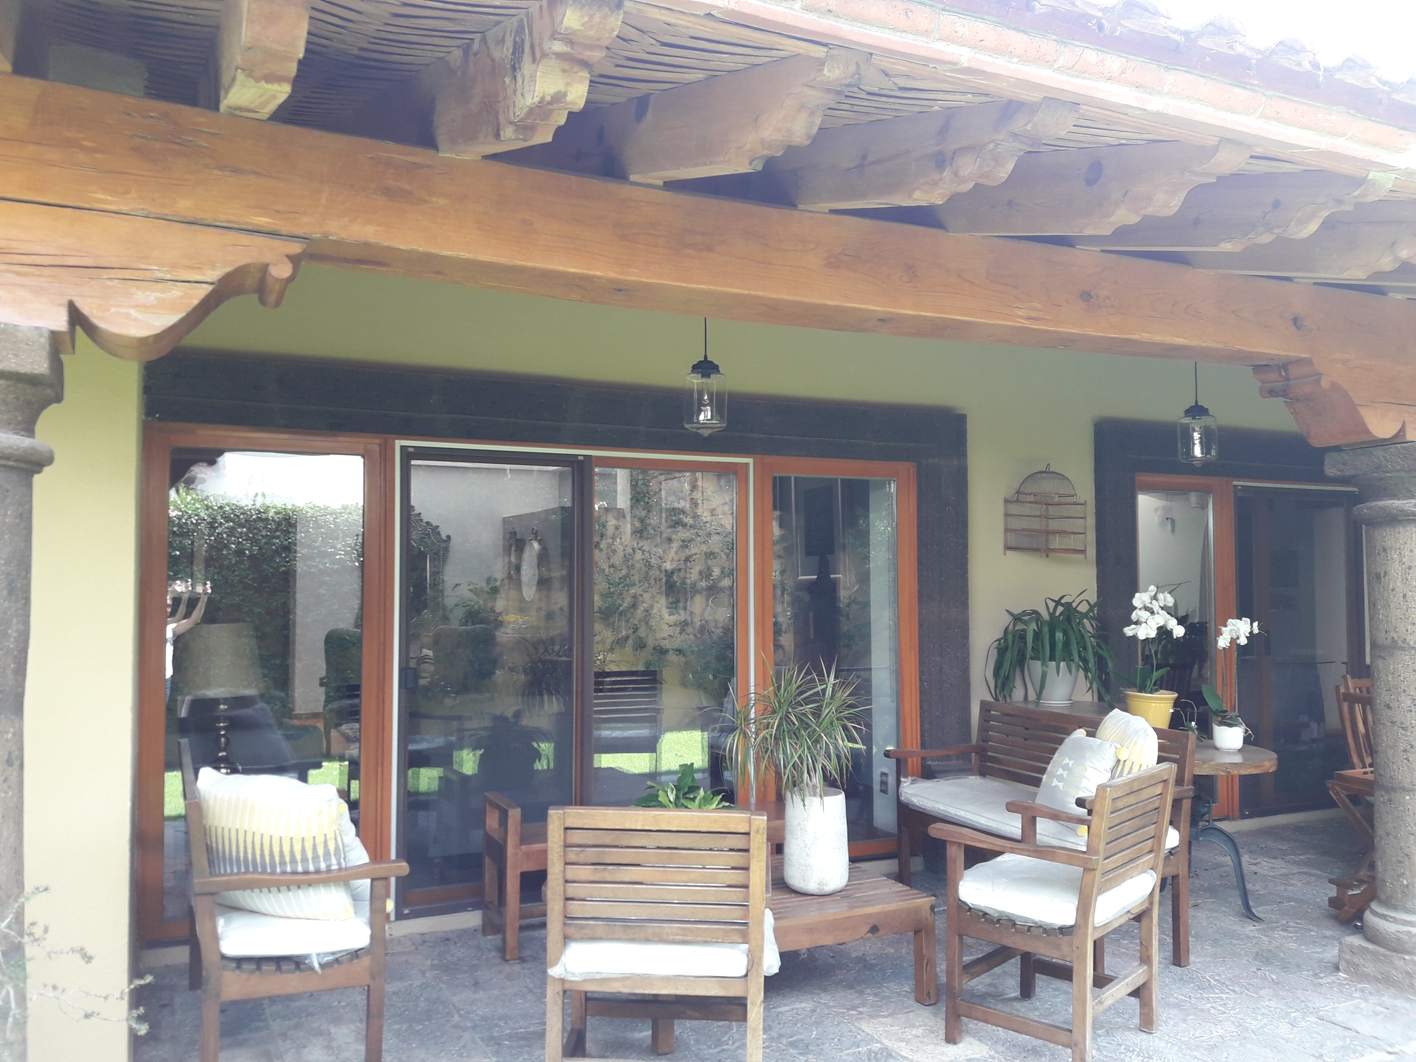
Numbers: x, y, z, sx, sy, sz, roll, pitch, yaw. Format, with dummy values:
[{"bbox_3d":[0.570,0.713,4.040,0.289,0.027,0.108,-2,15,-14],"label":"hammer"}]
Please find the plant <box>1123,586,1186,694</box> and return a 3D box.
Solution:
[{"bbox_3d":[2.202,0.537,5.643,0.311,0.534,0.280,-1,-3,21],"label":"plant"}]

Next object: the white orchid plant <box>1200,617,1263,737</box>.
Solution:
[{"bbox_3d":[2.563,0.711,5.623,0.273,0.567,0.211,-1,-3,24],"label":"white orchid plant"}]

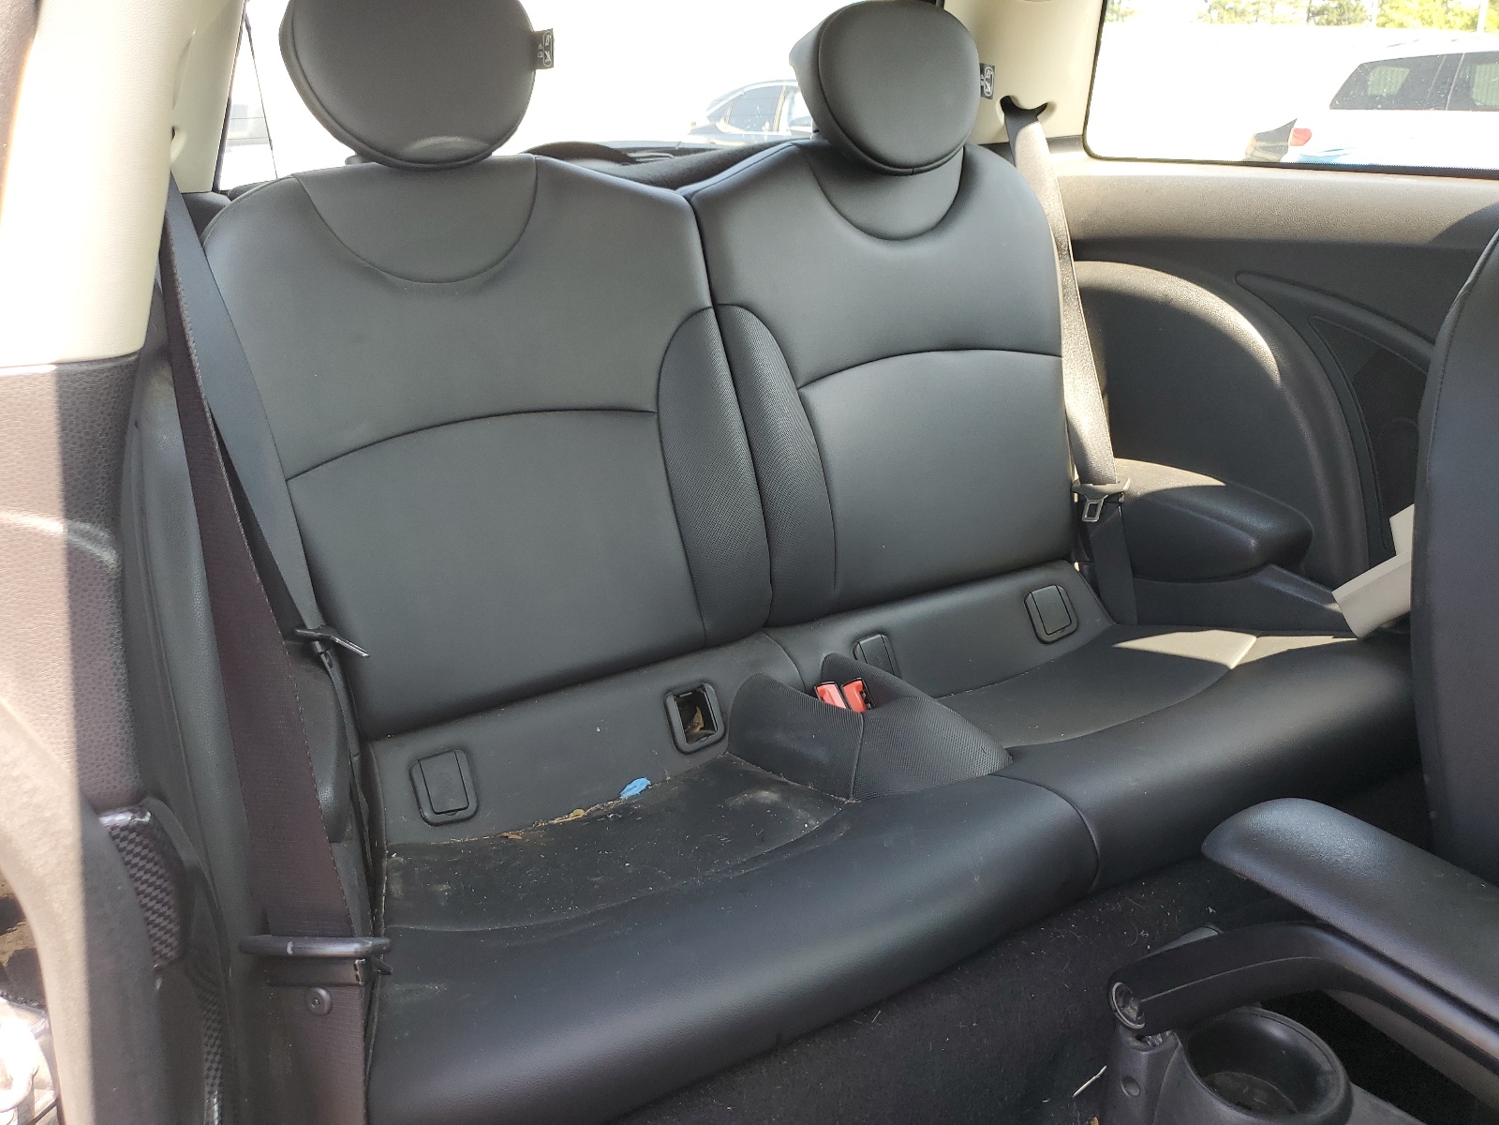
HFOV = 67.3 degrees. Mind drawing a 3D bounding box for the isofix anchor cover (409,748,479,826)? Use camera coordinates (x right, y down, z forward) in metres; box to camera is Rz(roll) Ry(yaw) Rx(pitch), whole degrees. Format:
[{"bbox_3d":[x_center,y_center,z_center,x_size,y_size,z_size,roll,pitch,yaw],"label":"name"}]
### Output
[{"bbox_3d":[-0.302,0.225,1.117,0.056,0.067,0.013,-13,-12,-27],"label":"isofix anchor cover"}]

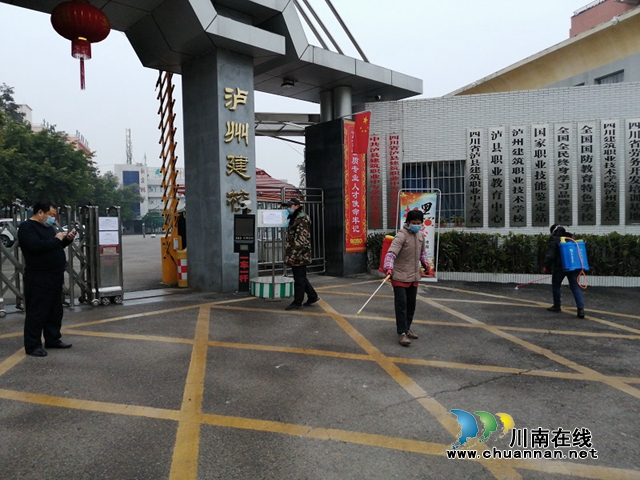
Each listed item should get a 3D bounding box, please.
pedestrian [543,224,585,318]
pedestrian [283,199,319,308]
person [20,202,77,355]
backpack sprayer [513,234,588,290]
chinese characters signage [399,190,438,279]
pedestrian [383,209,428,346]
[{"bbox_3d":[3.630,0.470,7.450,0.500,1.390,0.620,-2,2,-33],"label":"pedestrian"},{"bbox_3d":[-0.310,0.225,7.950,0.520,1.740,0.500,-2,2,-22],"label":"pedestrian"},{"bbox_3d":[-3.000,0.420,5.520,0.580,1.670,0.540,0,2,15],"label":"person"},{"bbox_3d":[3.520,0.350,7.650,0.450,0.790,0.980,-2,3,-35],"label":"backpack sprayer"},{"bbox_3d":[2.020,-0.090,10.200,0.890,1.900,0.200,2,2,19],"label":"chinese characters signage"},{"bbox_3d":[1.020,0.435,5.970,0.540,1.590,0.400,-2,2,-24],"label":"pedestrian"}]

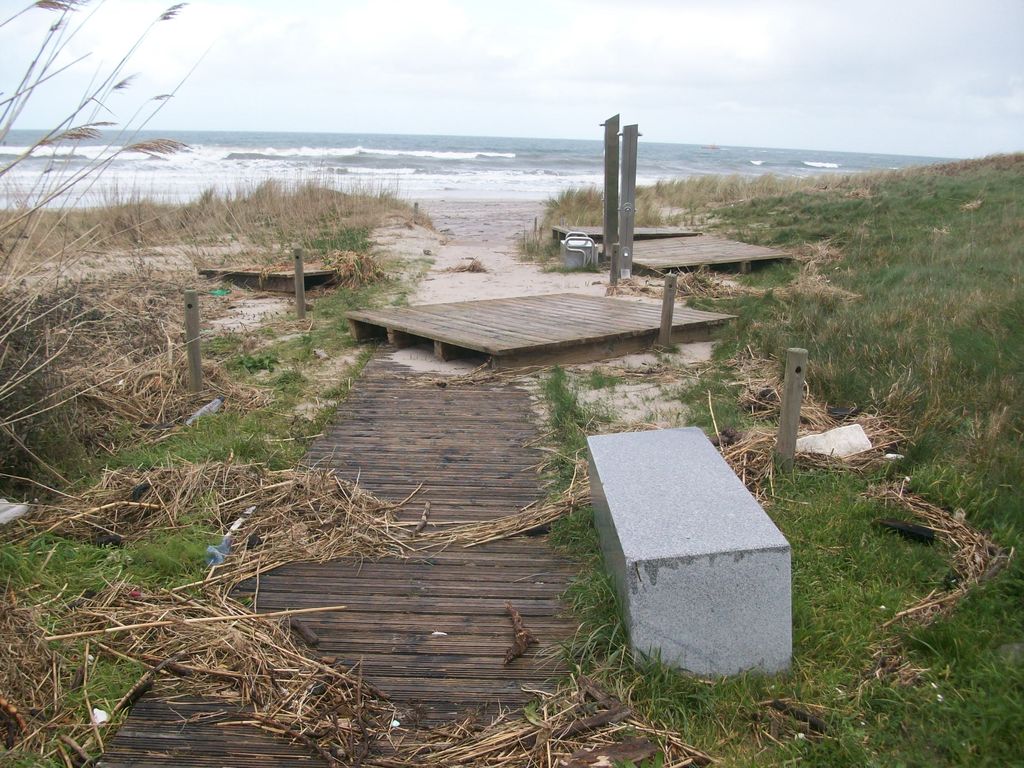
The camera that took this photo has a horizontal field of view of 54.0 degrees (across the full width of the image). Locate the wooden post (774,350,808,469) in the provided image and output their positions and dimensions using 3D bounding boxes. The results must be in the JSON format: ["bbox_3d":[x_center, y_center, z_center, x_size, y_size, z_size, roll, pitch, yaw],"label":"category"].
[{"bbox_3d":[1.379,0.120,4.947,0.100,0.605,0.100,2,14,0],"label":"wooden post"}]

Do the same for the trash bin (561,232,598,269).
[{"bbox_3d":[1.030,-2.068,15.329,0.560,0.550,0.480,2,14,0],"label":"trash bin"}]

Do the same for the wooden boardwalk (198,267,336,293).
[{"bbox_3d":[-3.094,-1.341,12.847,1.314,0.217,1.099,5,11,18],"label":"wooden boardwalk"}]

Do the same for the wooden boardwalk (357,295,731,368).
[{"bbox_3d":[0.268,-0.507,9.017,2.680,0.190,2.190,-10,16,-38],"label":"wooden boardwalk"}]

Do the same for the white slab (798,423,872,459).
[{"bbox_3d":[1.647,0.301,5.170,0.370,0.080,0.210,-10,28,-11],"label":"white slab"}]

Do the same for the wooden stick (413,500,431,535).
[{"bbox_3d":[-0.410,0.588,4.522,0.045,0.035,0.370,2,13,2],"label":"wooden stick"}]

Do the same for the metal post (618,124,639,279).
[{"bbox_3d":[1.625,-2.563,14.126,0.190,2.120,0.180,0,14,0],"label":"metal post"}]

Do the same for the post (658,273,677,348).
[{"bbox_3d":[1.420,-0.667,9.169,0.100,0.645,0.100,2,13,0],"label":"post"}]

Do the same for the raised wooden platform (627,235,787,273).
[{"bbox_3d":[2.706,-2.014,15.879,2.150,0.220,2.850,-7,16,-13],"label":"raised wooden platform"}]

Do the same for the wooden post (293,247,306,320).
[{"bbox_3d":[-2.326,-1.103,11.096,0.093,0.780,0.093,0,14,0],"label":"wooden post"}]

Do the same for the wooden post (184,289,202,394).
[{"bbox_3d":[-2.144,-0.277,6.743,0.092,0.703,0.092,2,13,0],"label":"wooden post"}]

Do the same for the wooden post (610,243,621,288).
[{"bbox_3d":[1.426,-1.630,13.848,0.095,0.565,0.095,2,13,0],"label":"wooden post"}]

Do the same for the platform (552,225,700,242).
[{"bbox_3d":[2.377,-3.061,21.017,2.650,0.281,1.668,-3,14,-19],"label":"platform"}]

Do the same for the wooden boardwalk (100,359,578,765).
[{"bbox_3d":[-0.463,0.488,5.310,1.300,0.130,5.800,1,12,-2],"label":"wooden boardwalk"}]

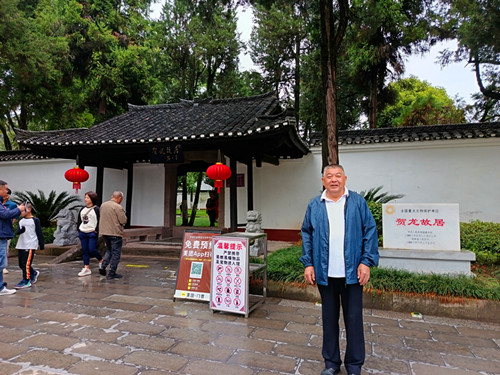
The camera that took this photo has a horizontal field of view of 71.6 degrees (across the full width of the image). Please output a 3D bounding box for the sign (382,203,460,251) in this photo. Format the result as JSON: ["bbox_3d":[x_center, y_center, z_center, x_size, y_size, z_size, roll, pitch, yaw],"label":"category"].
[{"bbox_3d":[2.952,0.674,5.950,1.190,0.785,0.090,-1,-4,20],"label":"sign"}]

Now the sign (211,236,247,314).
[{"bbox_3d":[-0.253,1.097,4.360,0.495,0.920,0.040,-1,-4,20],"label":"sign"}]

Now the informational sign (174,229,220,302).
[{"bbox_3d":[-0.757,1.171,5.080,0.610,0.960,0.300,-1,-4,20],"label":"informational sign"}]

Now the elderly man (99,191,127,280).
[{"bbox_3d":[-2.686,0.930,6.831,0.540,1.680,0.420,-2,-5,30],"label":"elderly man"}]

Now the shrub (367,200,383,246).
[{"bbox_3d":[2.586,0.800,7.200,1.200,1.300,1.100,-1,-4,20],"label":"shrub"}]

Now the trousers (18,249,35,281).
[{"bbox_3d":[-3.970,1.288,6.202,0.340,0.640,0.320,3,-5,-35],"label":"trousers"}]

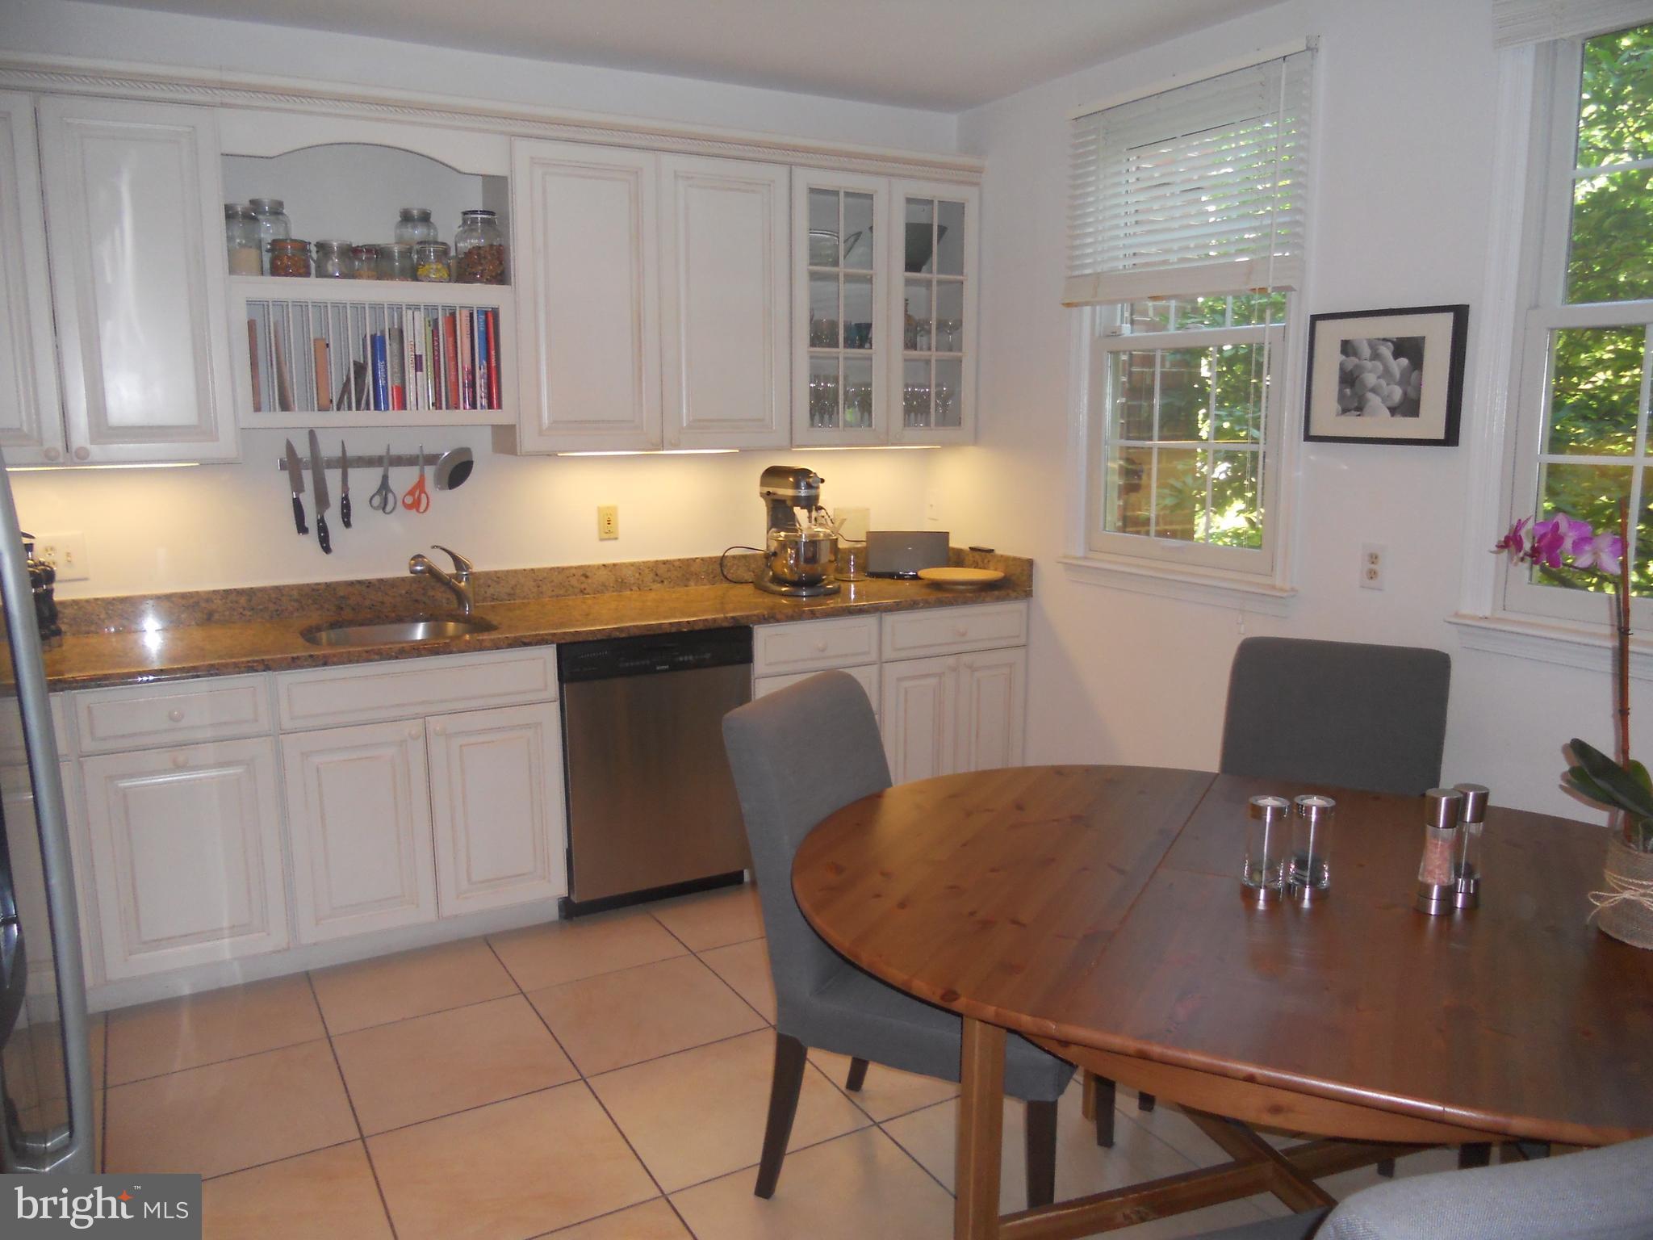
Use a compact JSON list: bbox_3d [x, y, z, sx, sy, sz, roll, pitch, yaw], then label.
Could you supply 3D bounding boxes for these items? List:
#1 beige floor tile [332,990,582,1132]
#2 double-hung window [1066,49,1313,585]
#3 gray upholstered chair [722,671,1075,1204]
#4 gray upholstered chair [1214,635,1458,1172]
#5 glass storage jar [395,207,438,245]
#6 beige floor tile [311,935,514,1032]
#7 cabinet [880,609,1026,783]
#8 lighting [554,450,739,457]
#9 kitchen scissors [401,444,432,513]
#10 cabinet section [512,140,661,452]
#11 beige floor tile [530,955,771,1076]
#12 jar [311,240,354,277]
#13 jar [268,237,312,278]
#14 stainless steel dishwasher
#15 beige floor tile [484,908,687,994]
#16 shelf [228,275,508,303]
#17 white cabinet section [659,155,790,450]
[{"bbox_3d":[-0.890,1.045,3.065,0.485,0.010,0.490,-5,11,-28],"label":"beige floor tile"},{"bbox_3d":[1.008,-0.822,3.701,0.120,1.375,0.950,-5,11,-28],"label":"double-hung window"},{"bbox_3d":[0.217,0.645,2.567,0.640,0.985,0.540,5,11,25],"label":"gray upholstered chair"},{"bbox_3d":[1.046,0.579,2.850,0.510,0.970,0.585,5,11,27],"label":"gray upholstered chair"},{"bbox_3d":[-1.209,-1.096,3.815,0.122,0.228,0.122,-5,11,-28],"label":"glass storage jar"},{"bbox_3d":[-1.114,0.986,3.480,0.487,0.010,0.395,-5,11,-28],"label":"beige floor tile"},{"bbox_3d":[0.282,0.329,4.615,0.592,0.872,0.630,-5,11,-28],"label":"cabinet"},{"bbox_3d":[-0.551,-0.533,4.034,0.605,0.025,0.050,-5,11,-28],"label":"lighting"},{"bbox_3d":[-1.267,-0.437,3.985,0.085,0.213,0.015,-5,11,-28],"label":"kitchen scissors"},{"bbox_3d":[-0.770,-0.963,3.942,0.445,0.877,0.310,-5,12,-28],"label":"cabinet section"},{"bbox_3d":[-0.465,1.003,3.301,0.485,0.010,0.490,-5,11,-28],"label":"beige floor tile"},{"bbox_3d":[-1.356,-0.982,3.543,0.100,0.106,0.100,-5,11,-28],"label":"jar"},{"bbox_3d":[-1.466,-0.986,3.527,0.106,0.112,0.106,-6,12,-28],"label":"jar"},{"bbox_3d":[-0.632,0.423,4.120,0.605,0.860,0.600,-6,12,-28],"label":"stainless steel dishwasher"},{"bbox_3d":[-0.679,0.948,3.703,0.487,0.010,0.370,-5,11,-28],"label":"beige floor tile"},{"bbox_3d":[-1.321,-0.935,3.717,0.752,0.055,0.300,-5,11,-28],"label":"shelf"},{"bbox_3d":[-0.381,-1.000,4.154,0.443,0.877,0.310,-5,12,-28],"label":"white cabinet section"}]

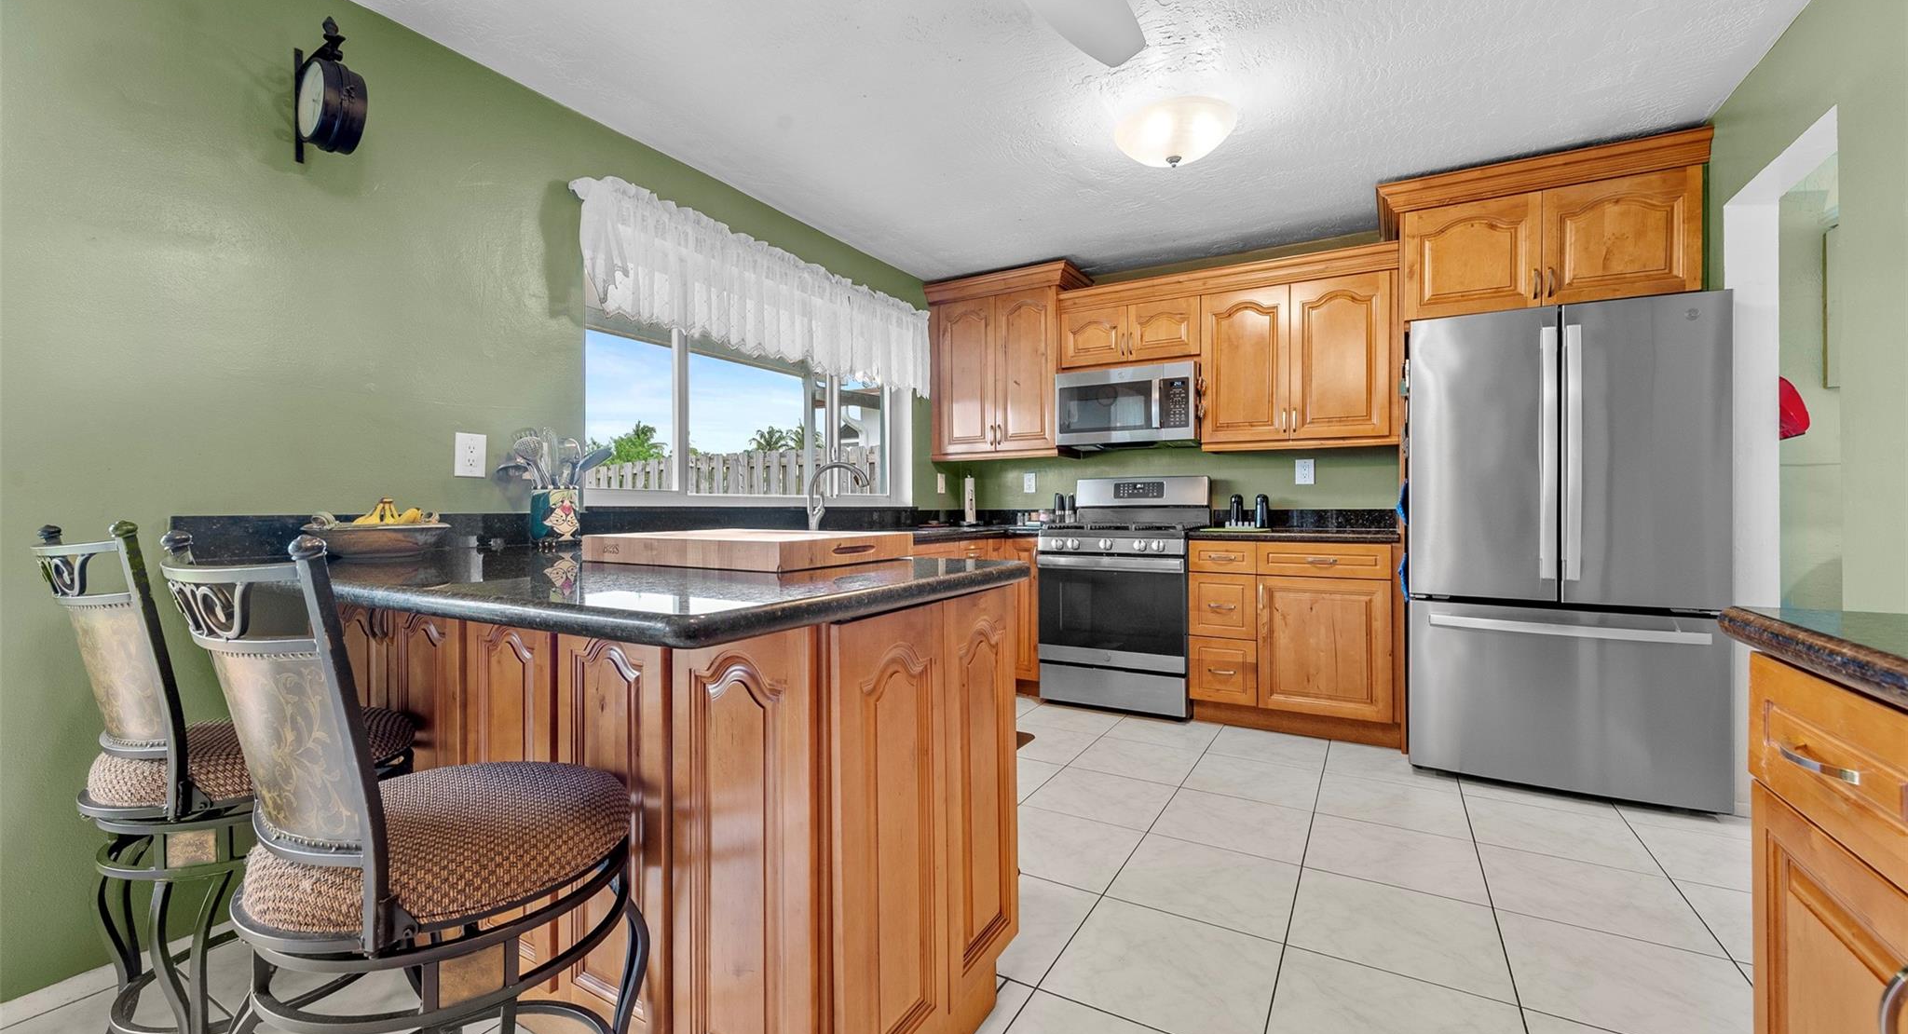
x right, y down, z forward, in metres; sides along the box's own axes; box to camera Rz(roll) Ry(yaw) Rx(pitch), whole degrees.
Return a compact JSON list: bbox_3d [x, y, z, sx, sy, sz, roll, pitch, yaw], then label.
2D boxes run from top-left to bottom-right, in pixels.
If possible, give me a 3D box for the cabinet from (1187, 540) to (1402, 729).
[{"bbox_3d":[1.665,0.531,3.635,0.874,0.838,0.630,0,1,30],"label":"cabinet"}]

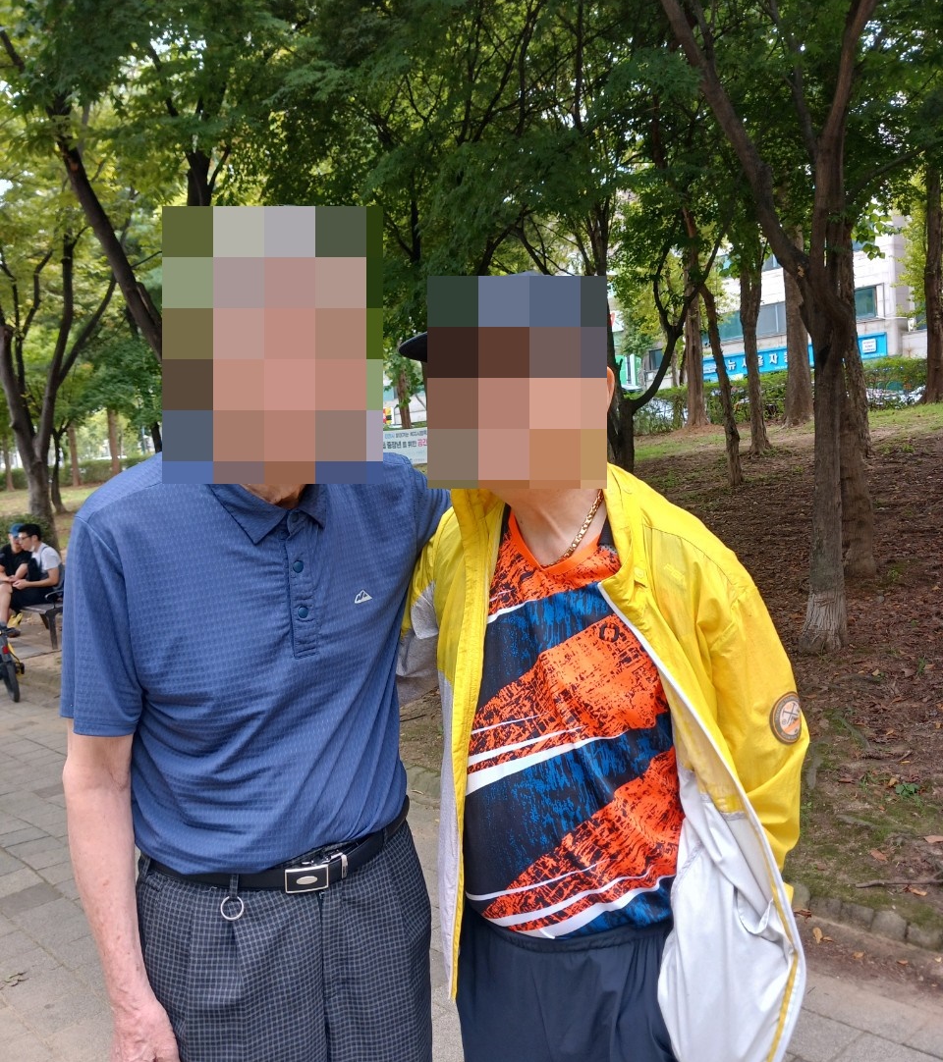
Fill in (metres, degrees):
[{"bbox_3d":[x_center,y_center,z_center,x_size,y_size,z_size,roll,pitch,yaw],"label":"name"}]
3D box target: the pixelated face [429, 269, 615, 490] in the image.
[{"bbox_3d":[0.057,-0.168,1.130,0.190,0.240,0.220,1,1,29],"label":"pixelated face"}]

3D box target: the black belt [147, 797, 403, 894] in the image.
[{"bbox_3d":[-0.248,0.392,1.250,0.335,0.075,0.250,0,1,-19],"label":"black belt"}]

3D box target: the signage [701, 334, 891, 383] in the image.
[{"bbox_3d":[15.300,-8.400,47.500,0.250,1.050,10.100,-1,1,-43],"label":"signage"}]

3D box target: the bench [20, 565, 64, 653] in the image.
[{"bbox_3d":[-4.420,0.750,10.100,1.600,0.800,0.600,1,1,45],"label":"bench"}]

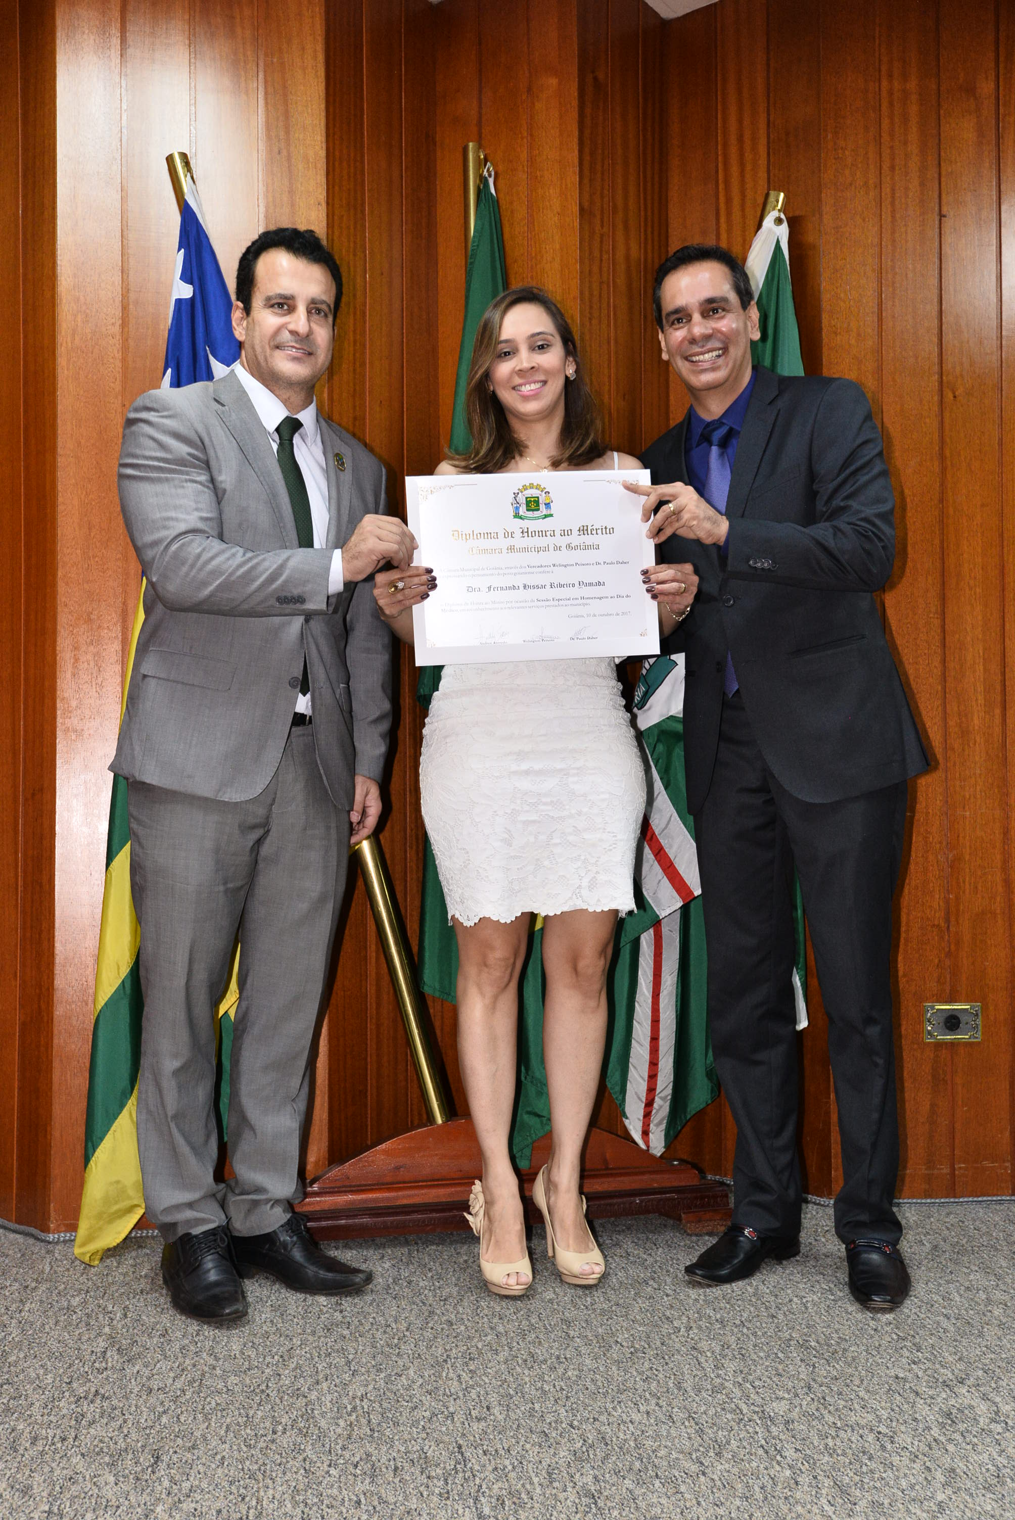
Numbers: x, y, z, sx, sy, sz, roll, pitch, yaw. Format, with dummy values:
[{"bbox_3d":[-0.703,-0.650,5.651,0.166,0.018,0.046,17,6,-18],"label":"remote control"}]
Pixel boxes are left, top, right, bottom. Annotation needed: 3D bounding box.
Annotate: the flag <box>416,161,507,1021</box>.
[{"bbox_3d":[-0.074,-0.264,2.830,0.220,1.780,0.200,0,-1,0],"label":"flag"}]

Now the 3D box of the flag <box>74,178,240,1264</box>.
[{"bbox_3d":[-0.623,-0.079,2.650,0.320,1.950,0.220,0,-1,-5],"label":"flag"}]

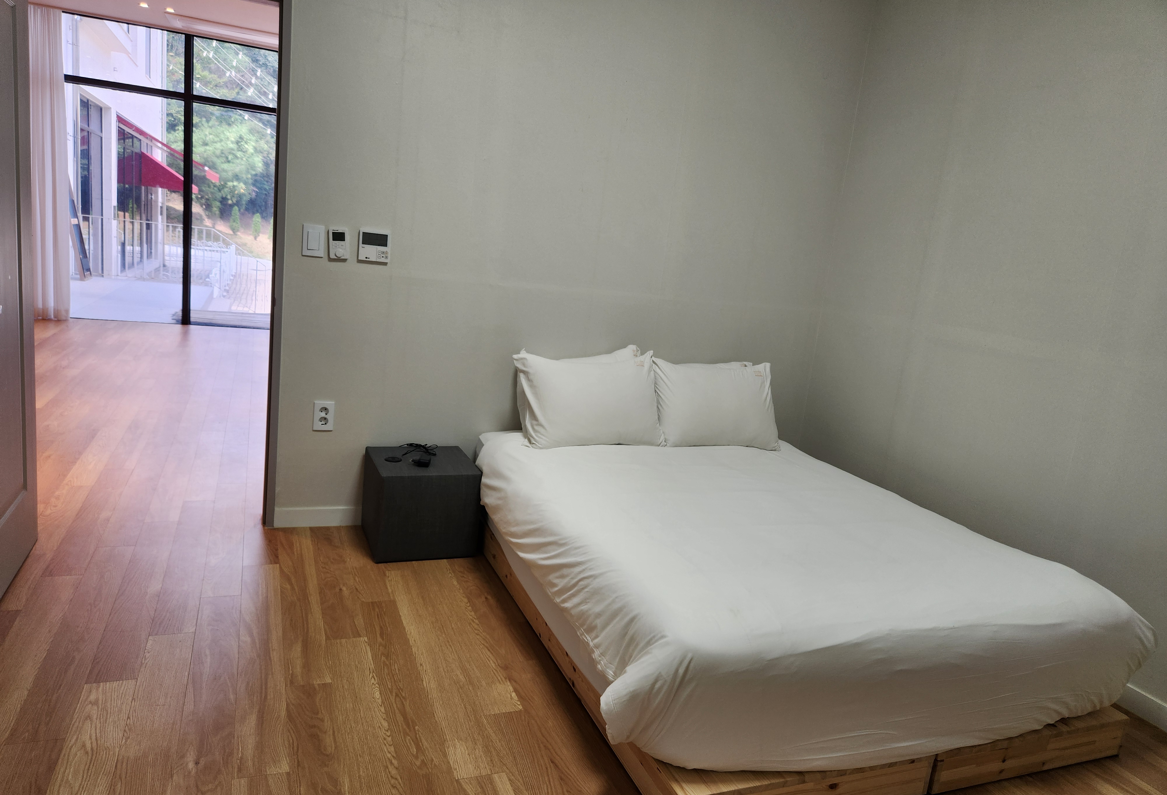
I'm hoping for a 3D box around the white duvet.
[{"bbox_3d":[0.578,0.548,2.869,1.660,0.350,2.015,2,11,-23],"label":"white duvet"}]

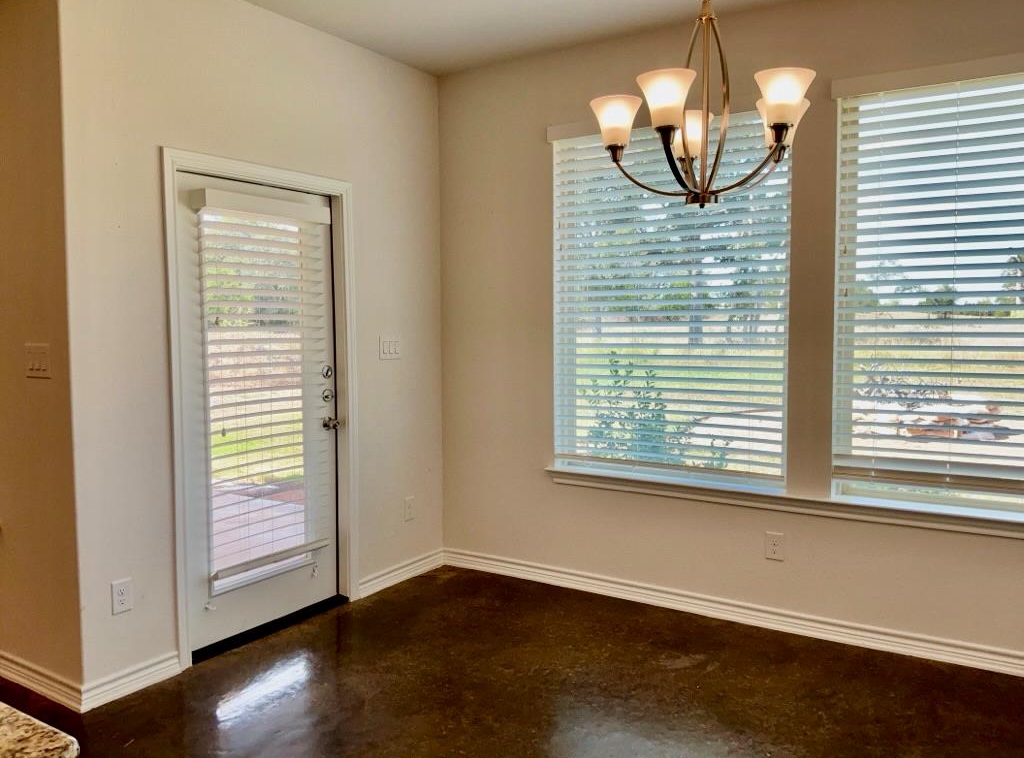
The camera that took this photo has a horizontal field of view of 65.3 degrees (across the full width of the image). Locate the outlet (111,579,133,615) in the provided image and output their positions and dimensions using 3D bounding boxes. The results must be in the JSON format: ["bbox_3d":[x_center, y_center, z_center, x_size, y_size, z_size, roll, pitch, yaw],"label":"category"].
[{"bbox_3d":[-1.492,0.837,3.068,0.012,0.126,0.080,2,4,33],"label":"outlet"}]

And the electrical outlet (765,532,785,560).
[{"bbox_3d":[1.218,0.778,3.701,0.080,0.126,0.012,2,4,33],"label":"electrical outlet"}]

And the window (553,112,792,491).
[{"bbox_3d":[0.755,-0.370,3.962,1.221,1.729,0.100,2,4,33],"label":"window"}]

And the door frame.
[{"bbox_3d":[-1.123,0.109,3.691,0.120,2.127,1.049,2,4,33],"label":"door frame"}]

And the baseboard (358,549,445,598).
[{"bbox_3d":[-0.597,1.074,4.472,0.016,0.094,0.718,2,4,33],"label":"baseboard"}]

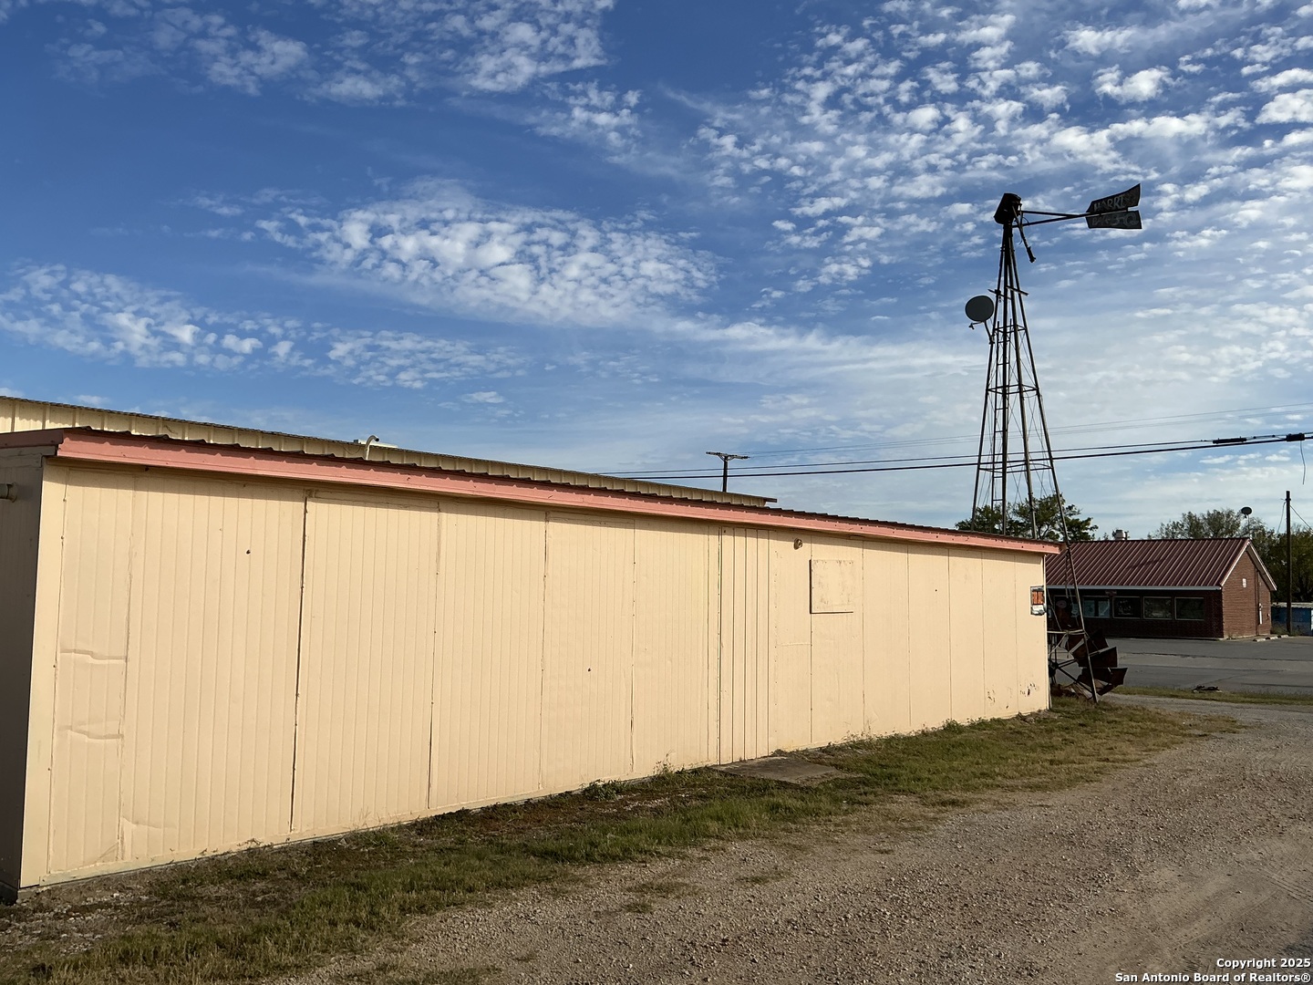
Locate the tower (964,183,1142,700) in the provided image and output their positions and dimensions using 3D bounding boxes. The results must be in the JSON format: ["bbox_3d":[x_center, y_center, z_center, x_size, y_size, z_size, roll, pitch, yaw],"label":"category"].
[{"bbox_3d":[7.531,-0.991,20.754,3.650,10.000,2.750,-1,-6,17],"label":"tower"}]

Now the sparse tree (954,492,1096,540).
[{"bbox_3d":[23.680,4.348,67.917,9.100,8.600,9.000,-1,-6,19],"label":"sparse tree"}]

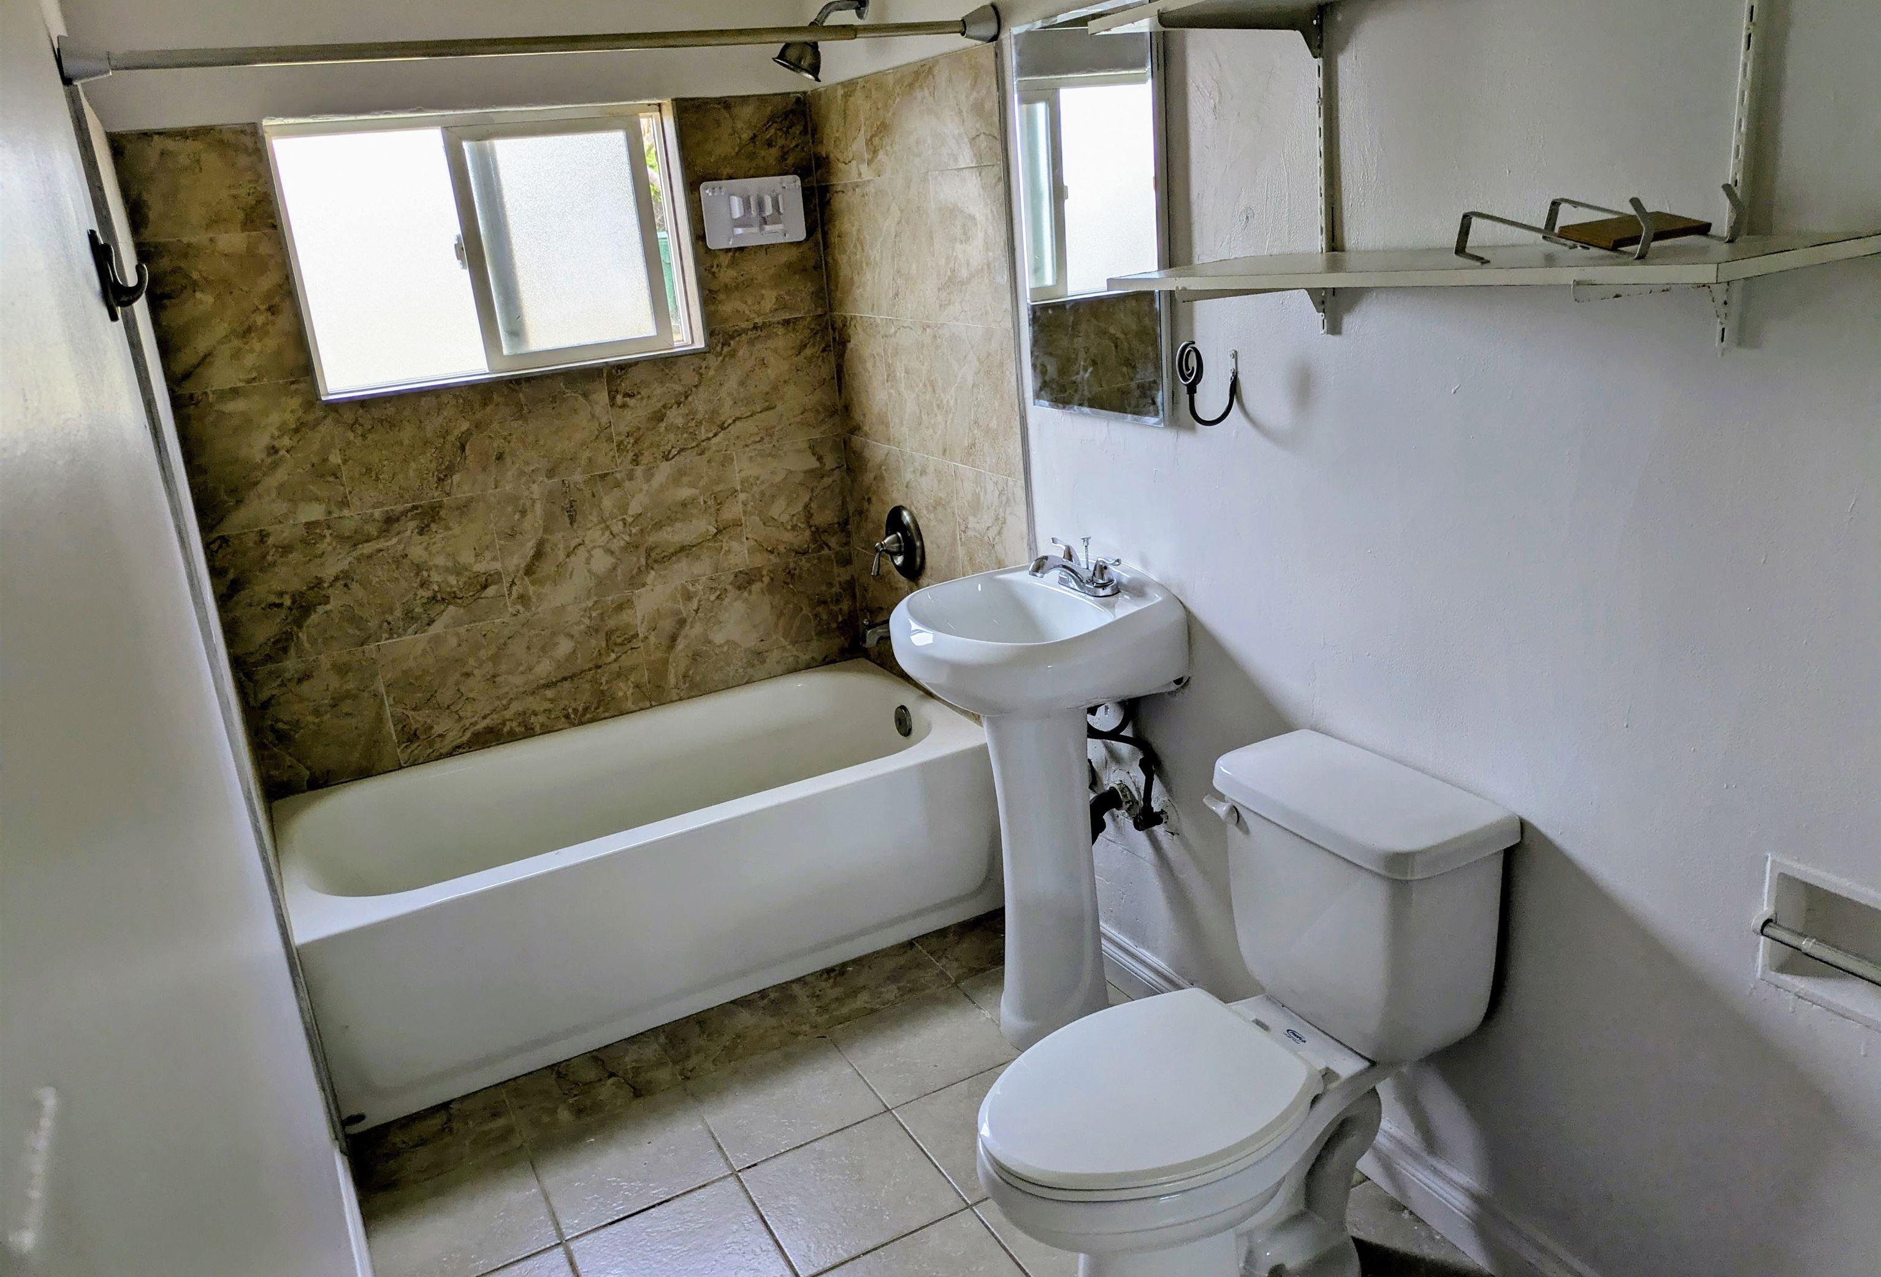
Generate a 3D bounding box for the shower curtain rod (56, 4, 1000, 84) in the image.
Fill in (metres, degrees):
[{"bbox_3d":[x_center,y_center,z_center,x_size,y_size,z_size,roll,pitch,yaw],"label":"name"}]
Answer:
[{"bbox_3d":[-0.579,-0.986,2.239,1.507,0.066,0.066,-14,20,-25],"label":"shower curtain rod"}]

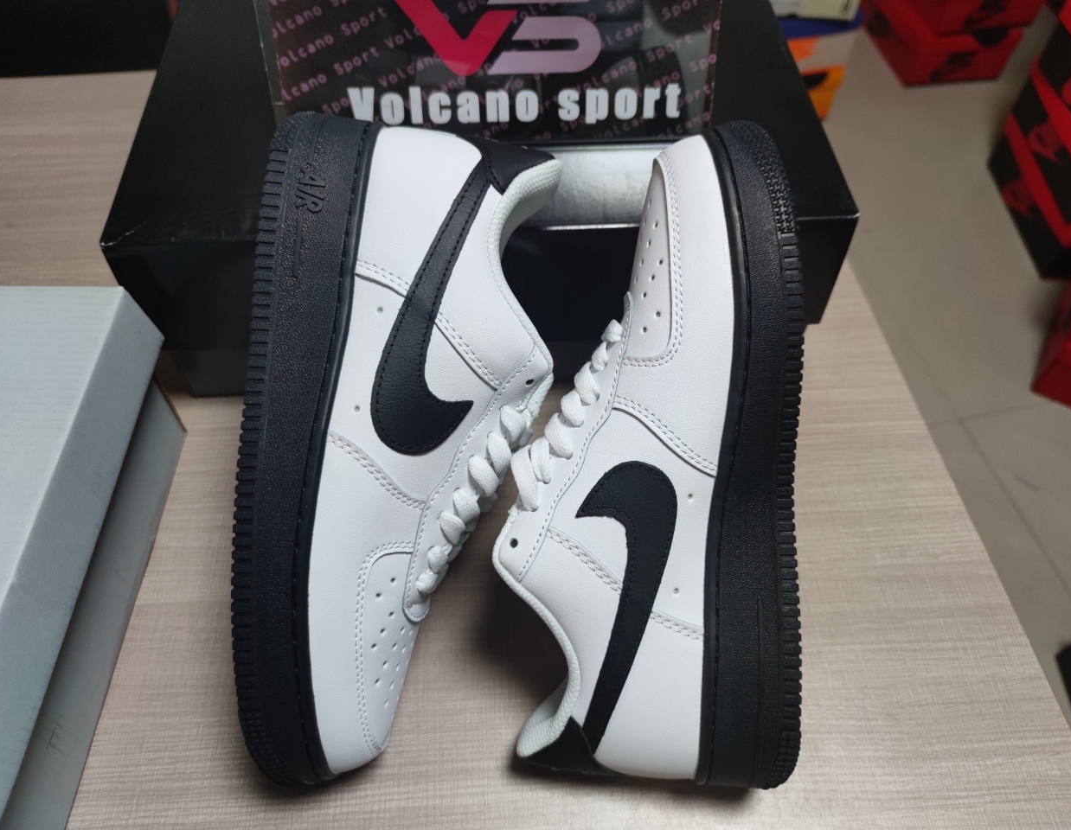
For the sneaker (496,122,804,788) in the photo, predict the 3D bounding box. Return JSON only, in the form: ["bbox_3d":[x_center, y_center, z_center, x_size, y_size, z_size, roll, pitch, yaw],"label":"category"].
[{"bbox_3d":[0.042,0.019,0.341,0.121,0.103,0.286,-1,90,0],"label":"sneaker"}]

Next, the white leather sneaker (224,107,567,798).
[{"bbox_3d":[-0.051,0.018,0.331,0.115,0.103,0.286,2,90,0],"label":"white leather sneaker"}]

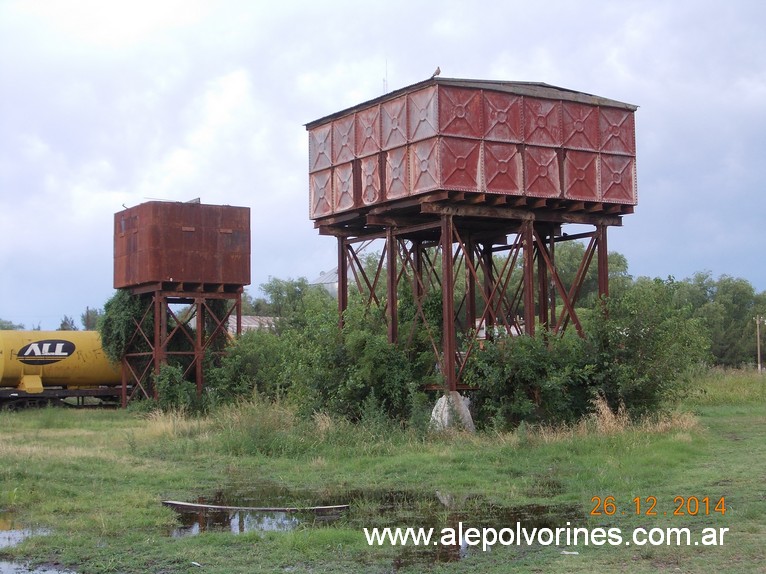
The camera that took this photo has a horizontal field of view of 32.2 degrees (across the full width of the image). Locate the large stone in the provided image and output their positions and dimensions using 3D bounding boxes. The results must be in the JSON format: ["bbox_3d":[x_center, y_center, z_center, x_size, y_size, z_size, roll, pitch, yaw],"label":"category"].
[{"bbox_3d":[1.618,2.956,31.149,0.900,1.035,0.900,2,-5,-32],"label":"large stone"}]

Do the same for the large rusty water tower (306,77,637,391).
[{"bbox_3d":[2.271,-1.030,34.610,6.250,7.506,6.250,2,-5,-32],"label":"large rusty water tower"}]

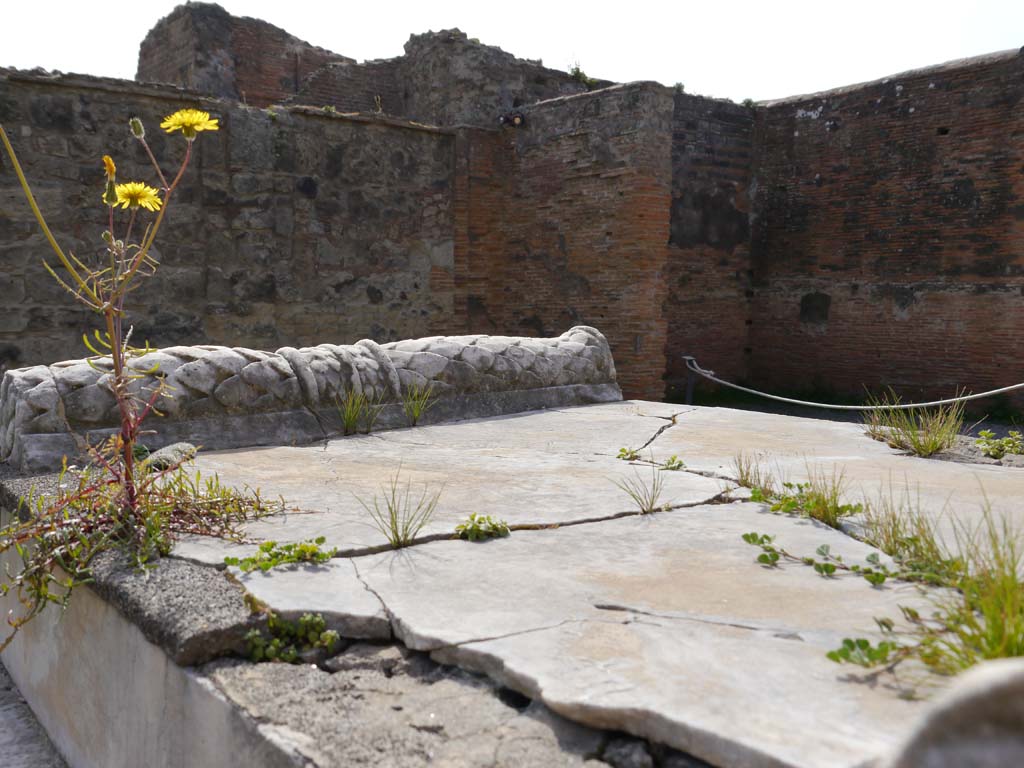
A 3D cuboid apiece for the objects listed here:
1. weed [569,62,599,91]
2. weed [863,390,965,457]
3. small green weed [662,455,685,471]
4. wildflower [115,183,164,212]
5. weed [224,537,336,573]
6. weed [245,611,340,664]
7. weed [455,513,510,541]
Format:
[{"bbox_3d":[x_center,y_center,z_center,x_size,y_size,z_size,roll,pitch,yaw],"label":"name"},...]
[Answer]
[{"bbox_3d":[1.168,-5.024,14.500,0.490,0.420,0.420,0,6,0],"label":"weed"},{"bbox_3d":[0.425,0.042,0.940,0.098,0.062,0.065,0,6,0],"label":"weed"},{"bbox_3d":[0.151,0.074,0.835,0.023,0.012,0.019,0,6,0],"label":"small green weed"},{"bbox_3d":[-0.284,-0.142,0.675,0.041,0.020,0.040,0,6,0],"label":"wildflower"},{"bbox_3d":[-0.143,0.106,0.550,0.064,0.014,0.034,0,6,0],"label":"weed"},{"bbox_3d":[-0.111,0.129,0.450,0.046,0.022,0.030,0,6,0],"label":"weed"},{"bbox_3d":[-0.020,0.098,0.605,0.038,0.016,0.026,0,6,0],"label":"weed"}]

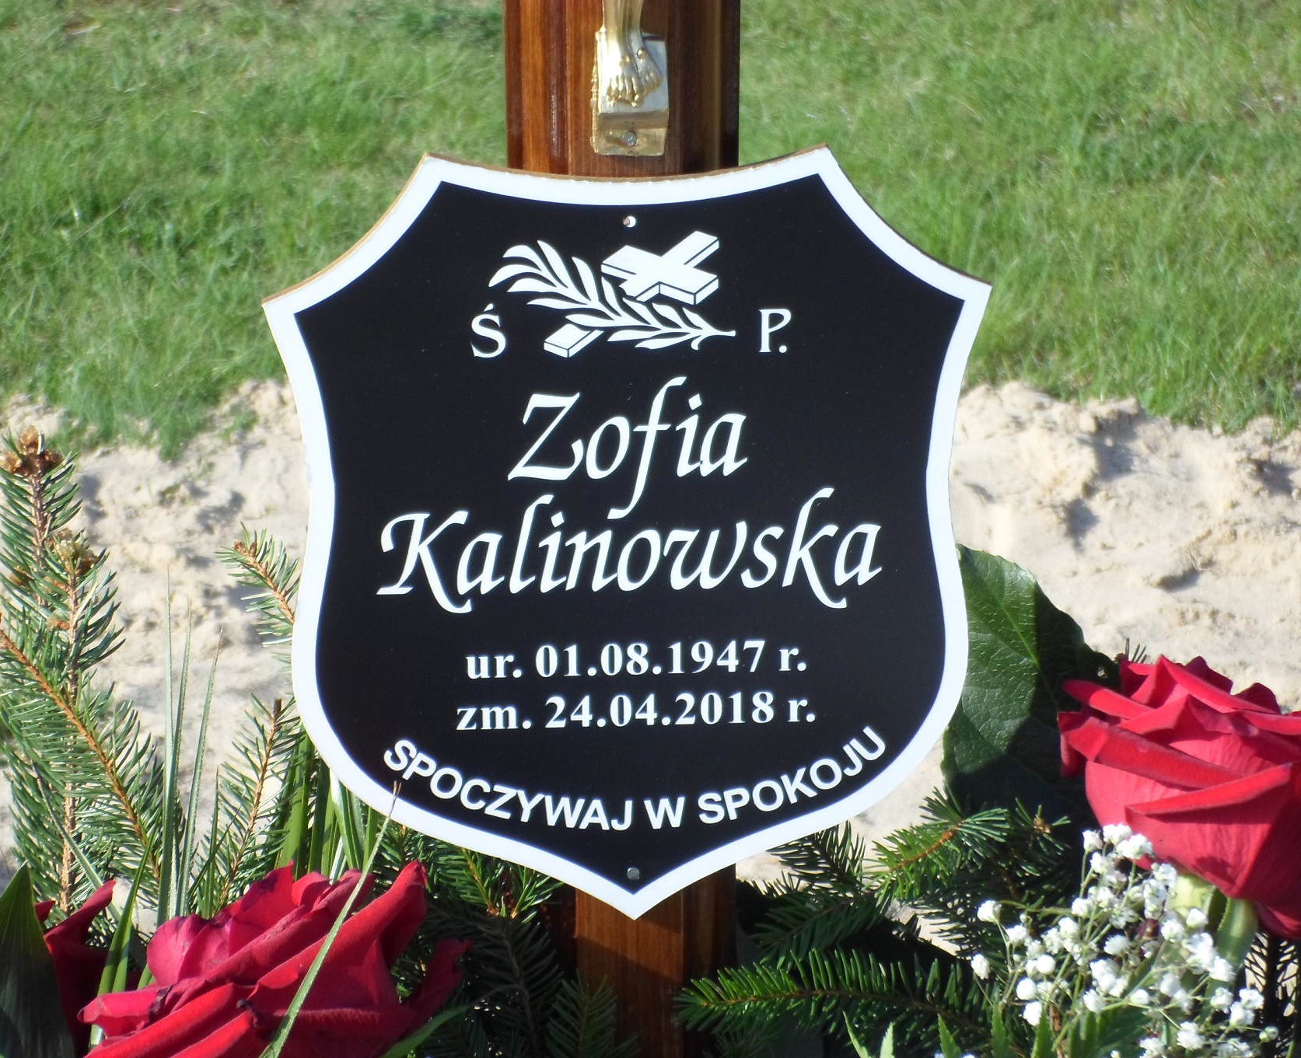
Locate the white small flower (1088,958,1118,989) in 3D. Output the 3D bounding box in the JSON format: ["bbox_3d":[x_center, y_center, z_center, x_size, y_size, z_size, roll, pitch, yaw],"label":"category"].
[{"bbox_3d":[0.149,0.147,1.680,0.010,0.010,0.010,1,25,0],"label":"white small flower"}]

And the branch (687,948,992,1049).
[{"bbox_3d":[0.061,0.158,1.710,0.104,0.036,0.045,1,25,0],"label":"branch"}]

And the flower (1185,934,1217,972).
[{"bbox_3d":[0.181,0.140,1.680,0.011,0.012,0.011,1,25,0],"label":"flower"}]

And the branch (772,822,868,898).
[{"bbox_3d":[0.059,0.115,1.770,0.035,0.029,0.030,1,25,0],"label":"branch"}]

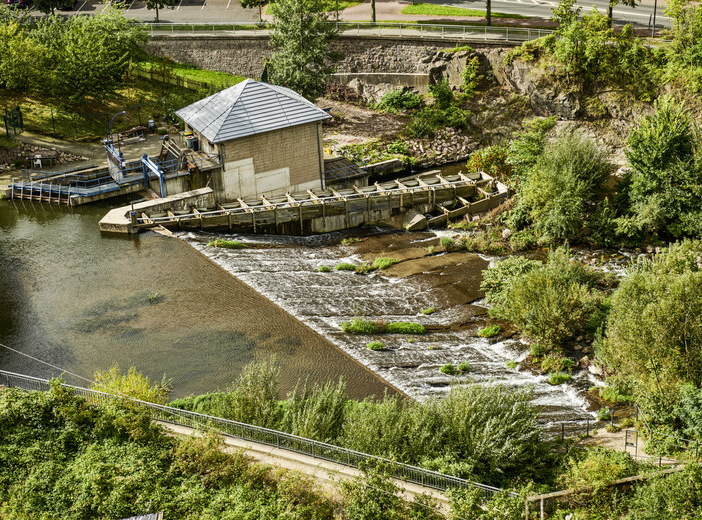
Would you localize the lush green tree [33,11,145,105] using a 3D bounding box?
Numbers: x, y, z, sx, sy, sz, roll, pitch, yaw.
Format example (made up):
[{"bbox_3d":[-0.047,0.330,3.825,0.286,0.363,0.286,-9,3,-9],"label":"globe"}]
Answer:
[{"bbox_3d":[-21.880,-17.180,119.420,9.580,6.820,9.580,-3,25,0],"label":"lush green tree"}]

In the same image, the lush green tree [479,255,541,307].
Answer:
[{"bbox_3d":[10.370,1.240,93.010,4.010,3.200,4.010,-3,25,0],"label":"lush green tree"}]

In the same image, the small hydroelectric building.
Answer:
[{"bbox_3d":[-7.310,-9.640,108.640,9.540,8.640,7.840,-15,28,-22],"label":"small hydroelectric building"}]

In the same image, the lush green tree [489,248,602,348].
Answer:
[{"bbox_3d":[12.020,2.050,88.430,6.880,5.520,6.880,-3,25,0],"label":"lush green tree"}]

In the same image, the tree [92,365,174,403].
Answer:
[{"bbox_3d":[-12.150,7.070,79.060,4.400,2.300,3.900,-3,25,0],"label":"tree"}]

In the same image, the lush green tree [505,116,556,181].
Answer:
[{"bbox_3d":[13.310,-7.940,106.080,3.690,5.580,3.690,-3,25,0],"label":"lush green tree"}]

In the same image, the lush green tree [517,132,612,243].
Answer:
[{"bbox_3d":[15.050,-5.400,100.830,6.580,7.350,6.580,-3,25,0],"label":"lush green tree"}]

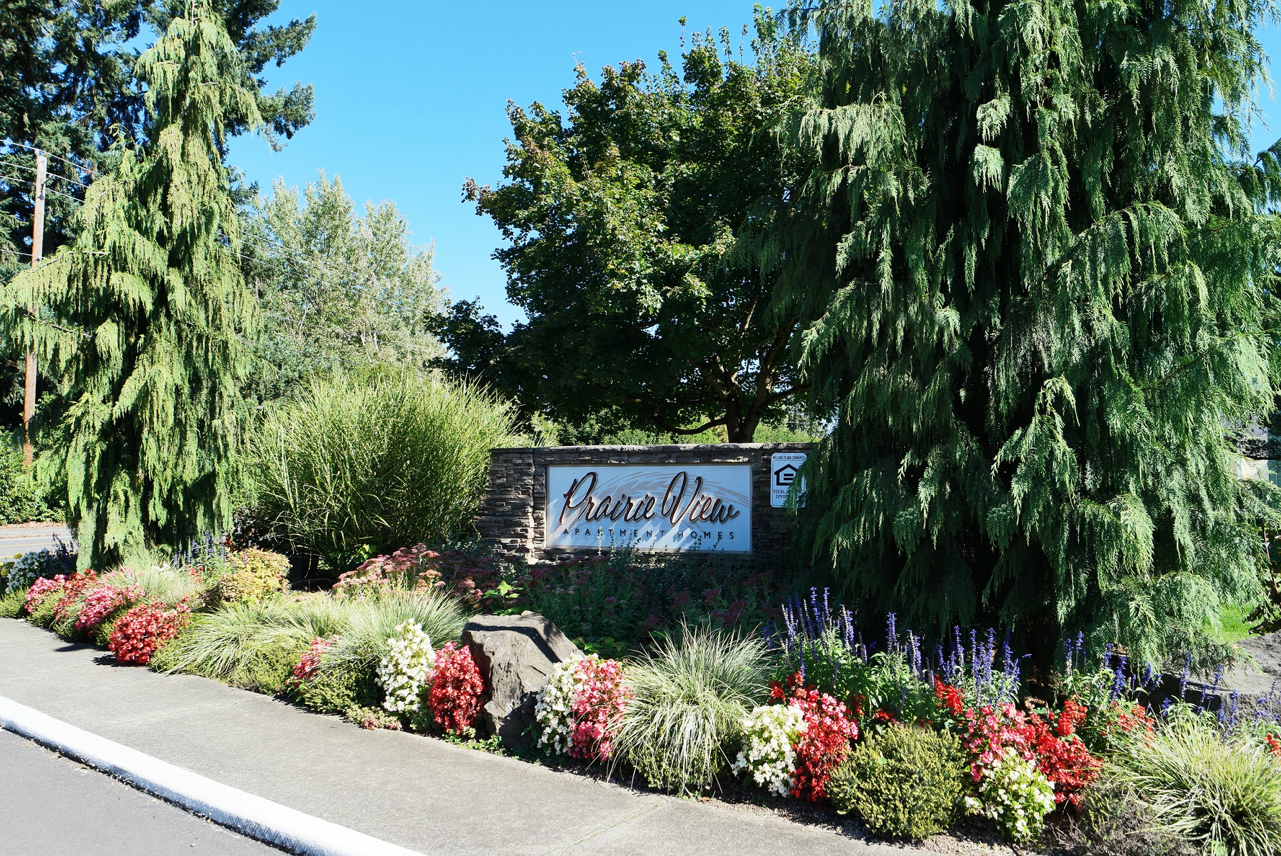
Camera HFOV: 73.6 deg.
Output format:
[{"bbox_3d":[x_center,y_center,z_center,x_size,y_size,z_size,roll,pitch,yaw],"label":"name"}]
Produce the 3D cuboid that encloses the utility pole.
[{"bbox_3d":[-20.789,-3.091,29.225,0.300,12.924,0.300,2,-4,-36],"label":"utility pole"}]

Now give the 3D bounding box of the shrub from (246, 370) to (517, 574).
[{"bbox_3d":[-2.581,0.457,8.488,2.500,2.000,2.400,1,-3,-17],"label":"shrub"}]

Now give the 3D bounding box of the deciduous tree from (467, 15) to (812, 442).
[{"bbox_3d":[1.227,-2.531,14.469,8.500,9.114,8.300,0,-3,5],"label":"deciduous tree"}]

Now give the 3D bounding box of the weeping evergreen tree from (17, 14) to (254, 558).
[{"bbox_3d":[-5.996,-1.844,10.323,2.700,7.467,2.700,2,-4,-30],"label":"weeping evergreen tree"}]

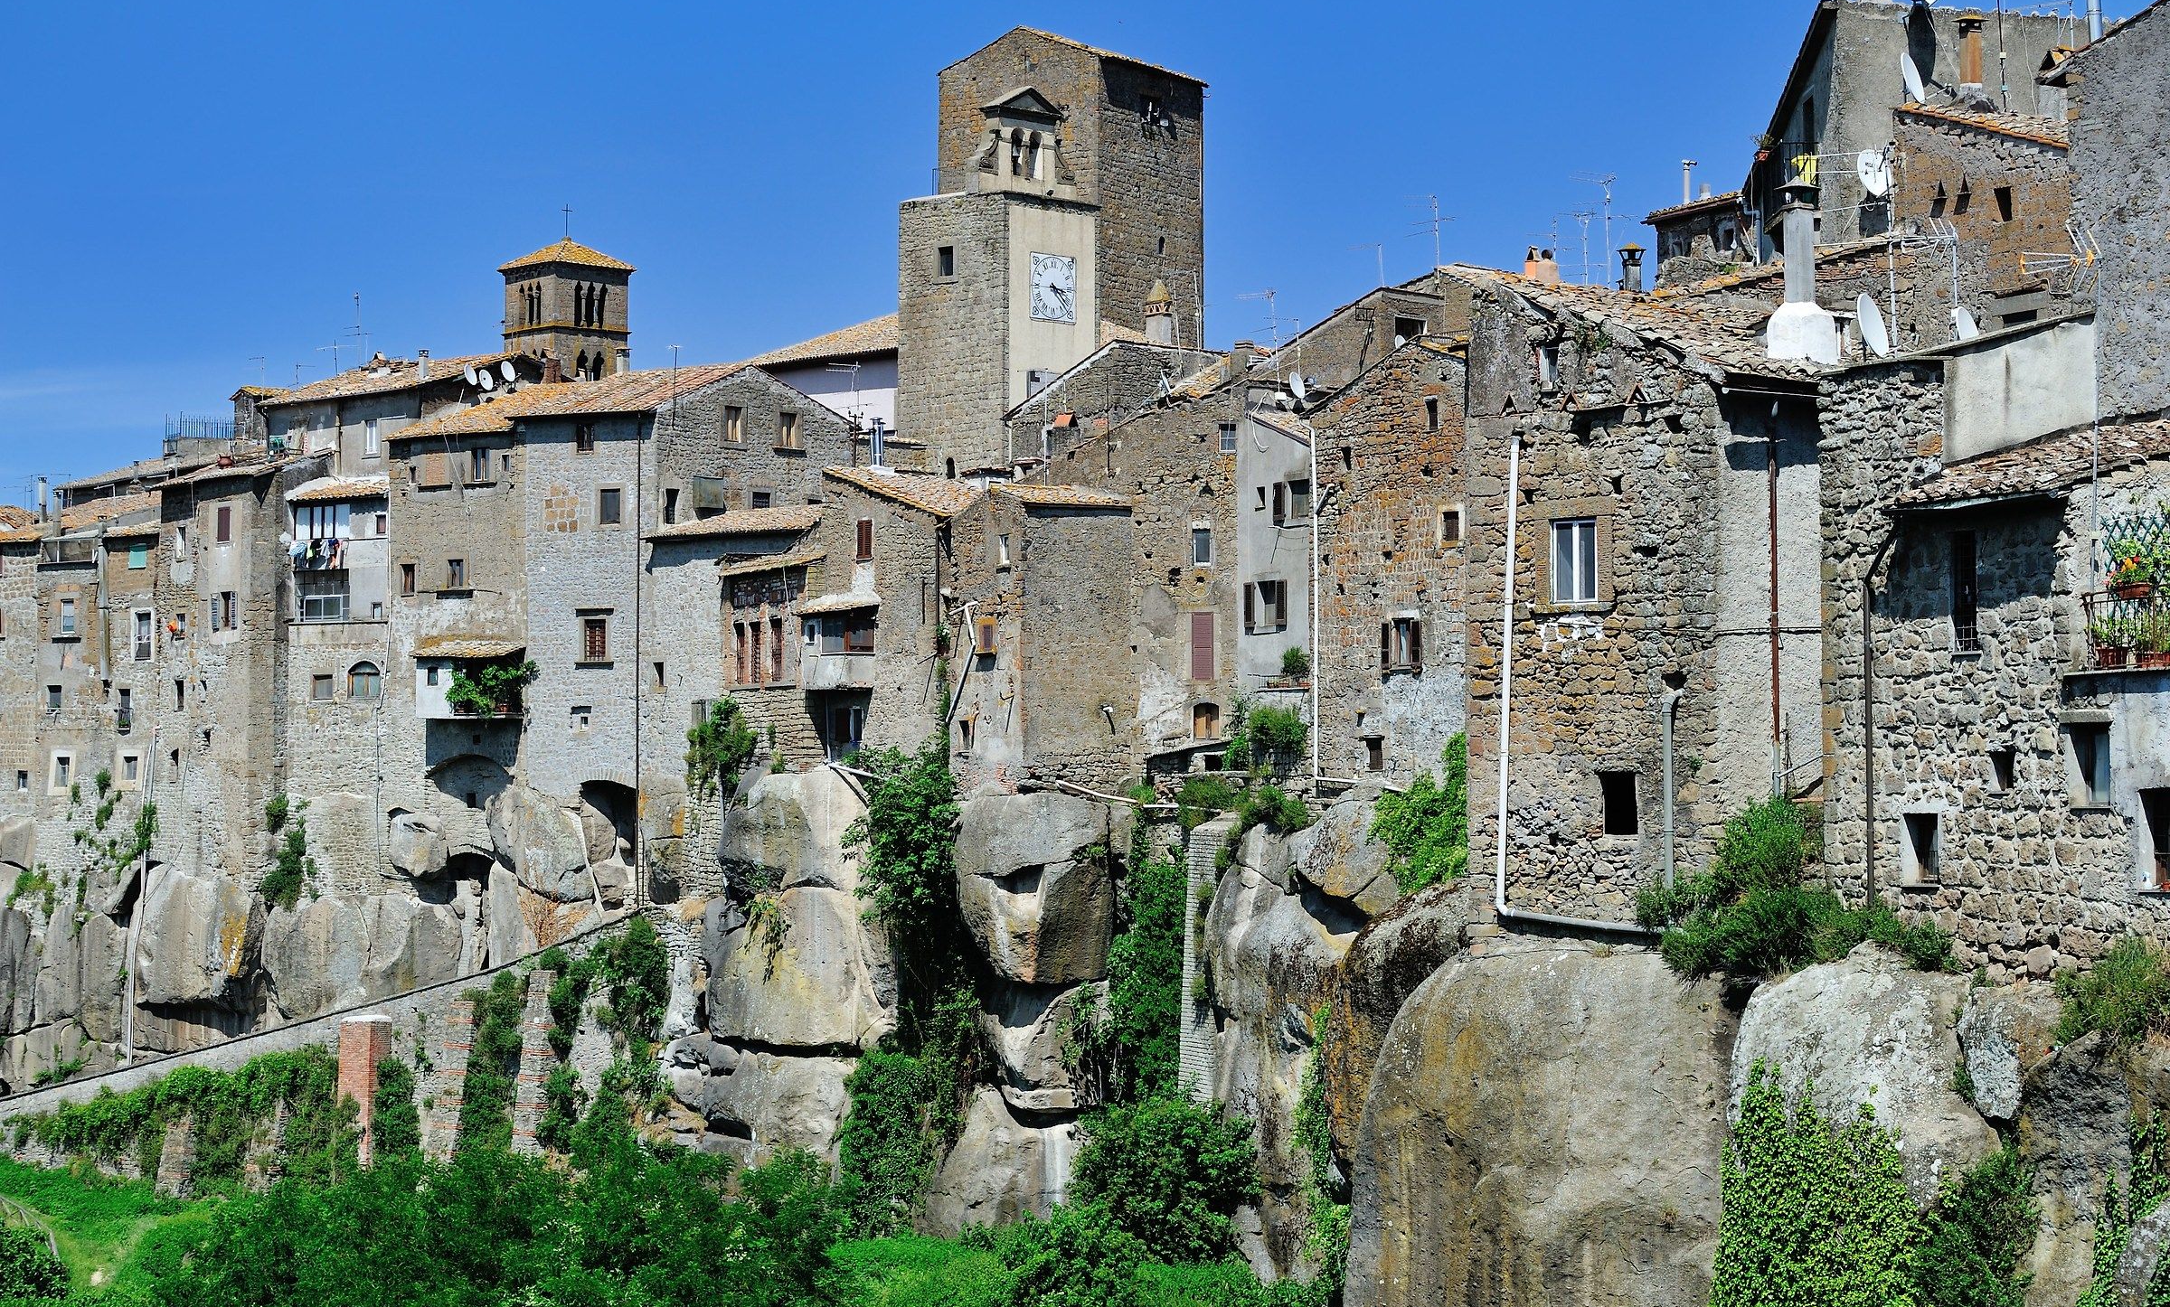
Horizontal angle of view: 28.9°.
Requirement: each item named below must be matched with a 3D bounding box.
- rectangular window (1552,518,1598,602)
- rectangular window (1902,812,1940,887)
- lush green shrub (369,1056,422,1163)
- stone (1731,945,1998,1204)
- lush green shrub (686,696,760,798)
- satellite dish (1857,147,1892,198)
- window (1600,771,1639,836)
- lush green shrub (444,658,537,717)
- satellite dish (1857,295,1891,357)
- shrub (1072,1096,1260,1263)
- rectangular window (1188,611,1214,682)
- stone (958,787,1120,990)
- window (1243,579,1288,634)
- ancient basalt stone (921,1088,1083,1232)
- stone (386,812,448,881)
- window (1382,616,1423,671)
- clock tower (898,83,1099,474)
[{"bbox_3d":[6.741,-1.283,58.000,0.820,1.200,0.180,-2,-2,45],"label":"rectangular window"},{"bbox_3d":[10.728,2.497,54.000,0.680,0.950,0.220,-1,-2,35],"label":"rectangular window"},{"bbox_3d":[-20.435,13.471,125.000,1.500,3.100,1.100,-1,-1,30],"label":"lush green shrub"},{"bbox_3d":[10.718,5.784,58.000,3.500,3.600,3.000,-1,-2,35],"label":"stone"},{"bbox_3d":[-10.561,2.720,123.000,2.000,2.950,1.400,-1,-1,30],"label":"lush green shrub"},{"bbox_3d":[12.744,-7.765,68.000,0.700,0.800,0.350,1,-2,-29],"label":"satellite dish"},{"bbox_3d":[7.296,2.046,57.500,0.660,0.900,0.200,-2,-2,45],"label":"window"},{"bbox_3d":[-19.480,1.110,138.000,2.800,1.900,1.300,-1,-1,30],"label":"lush green shrub"},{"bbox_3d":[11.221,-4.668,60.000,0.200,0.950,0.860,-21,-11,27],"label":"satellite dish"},{"bbox_3d":[1.796,11.717,94.000,4.100,3.700,3.600,0,-2,0],"label":"shrub"},{"bbox_3d":[2.914,-0.169,105.000,0.750,1.720,0.200,-1,-2,36],"label":"rectangular window"},{"bbox_3d":[-1.151,5.422,97.000,3.600,4.300,3.300,0,-2,0],"label":"stone"},{"bbox_3d":[4.217,-1.103,98.000,1.350,1.200,0.200,-2,-2,45],"label":"window"},{"bbox_3d":[-1.960,11.680,96.500,3.500,3.500,3.000,0,-2,0],"label":"ancient basalt stone"},{"bbox_3d":[-22.025,6.372,139.000,2.000,2.200,1.800,-1,-2,33],"label":"stone"},{"bbox_3d":[7.164,-0.229,95.000,1.100,1.200,0.200,-1,-2,34],"label":"window"},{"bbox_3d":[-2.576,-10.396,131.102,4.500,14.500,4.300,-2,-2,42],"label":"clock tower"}]

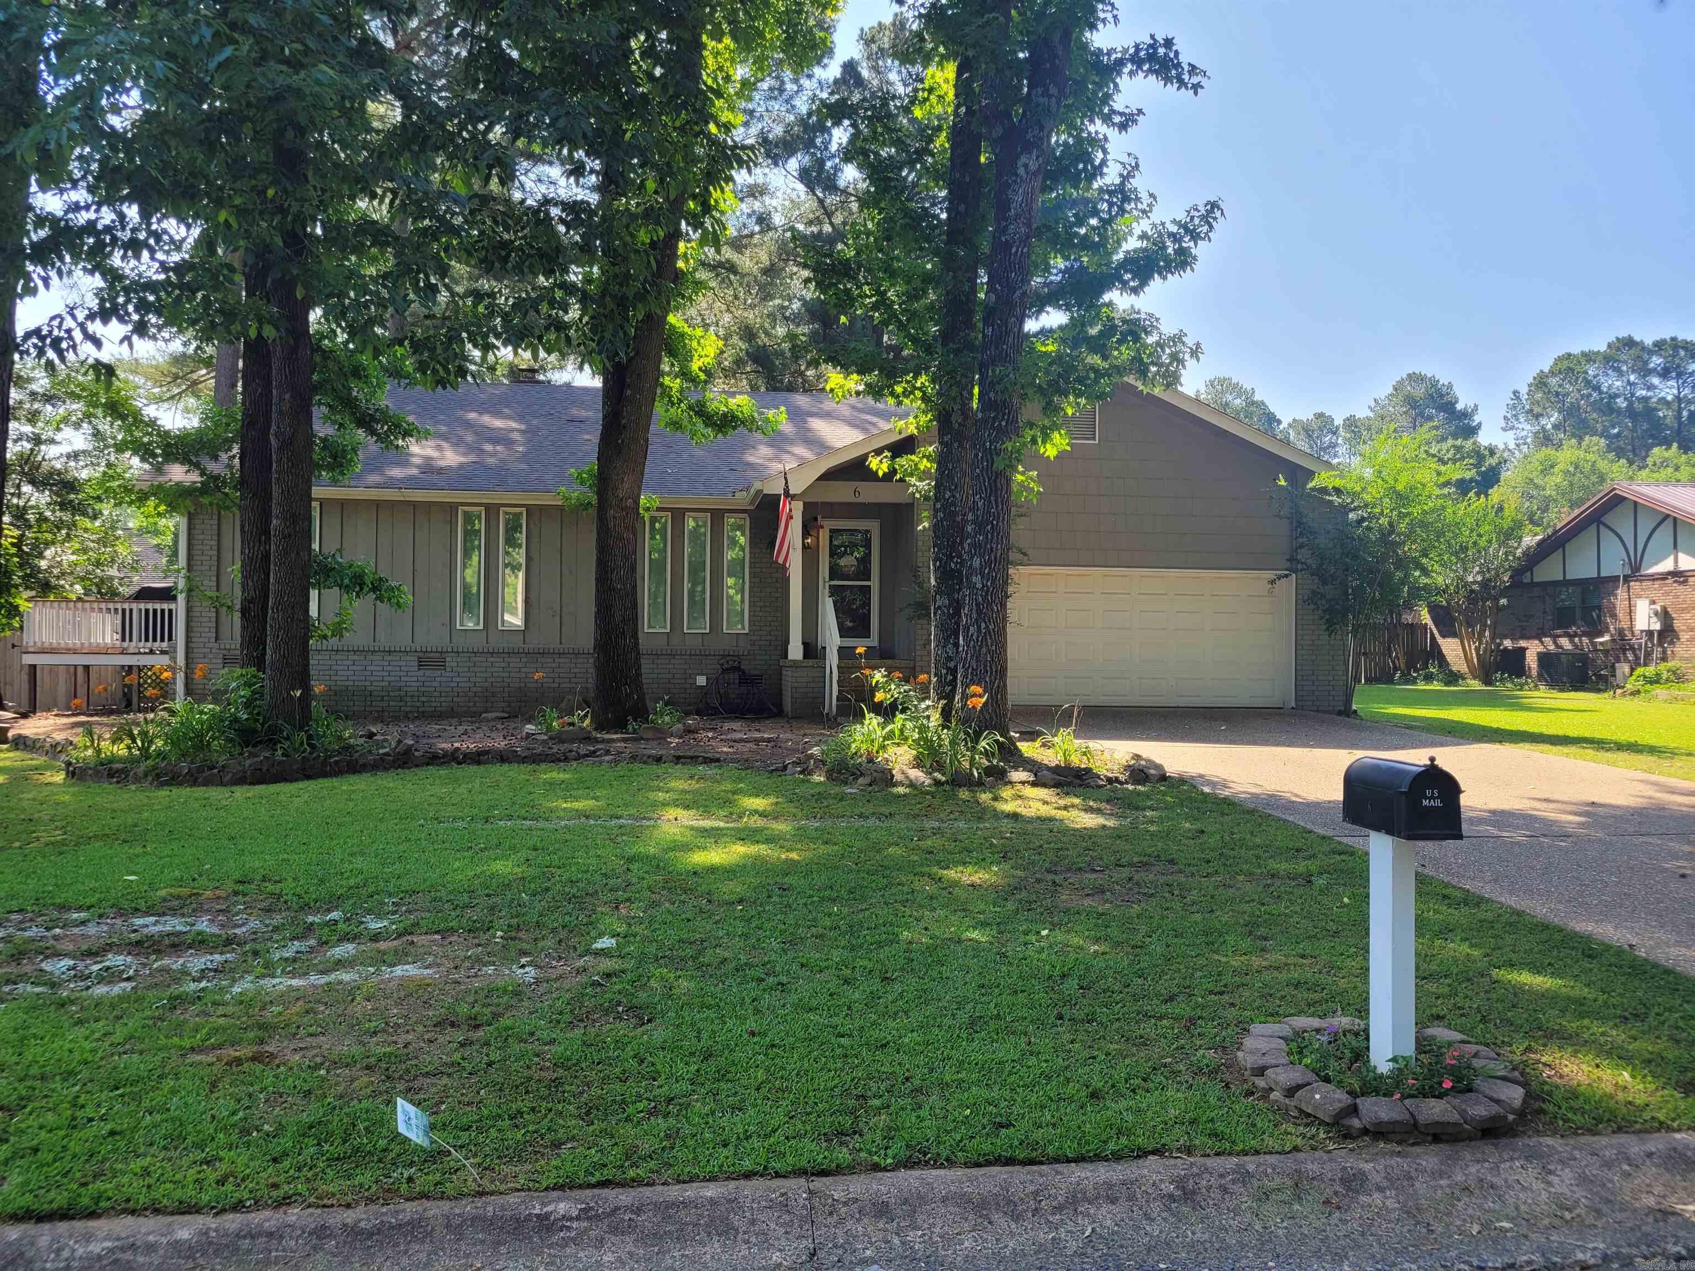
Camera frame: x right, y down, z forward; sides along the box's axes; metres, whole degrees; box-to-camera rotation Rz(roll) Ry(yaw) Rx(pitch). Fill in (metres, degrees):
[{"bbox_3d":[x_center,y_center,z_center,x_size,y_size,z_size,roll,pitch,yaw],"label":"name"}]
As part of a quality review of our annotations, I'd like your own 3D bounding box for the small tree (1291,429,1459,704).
[{"bbox_3d":[8.290,-1.030,20.000,2.700,4.500,2.600,1,-1,-5],"label":"small tree"}]

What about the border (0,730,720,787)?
[{"bbox_3d":[-5.886,1.407,14.547,8.960,0.340,3.400,1,-1,-5],"label":"border"}]

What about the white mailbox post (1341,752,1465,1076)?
[{"bbox_3d":[1.975,1.001,4.570,0.220,1.160,0.480,1,-1,-5],"label":"white mailbox post"}]

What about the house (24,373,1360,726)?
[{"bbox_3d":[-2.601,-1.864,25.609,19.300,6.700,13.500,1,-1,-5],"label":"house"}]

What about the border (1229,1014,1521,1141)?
[{"bbox_3d":[1.928,1.595,4.640,0.980,0.140,0.990,1,-1,-5],"label":"border"}]

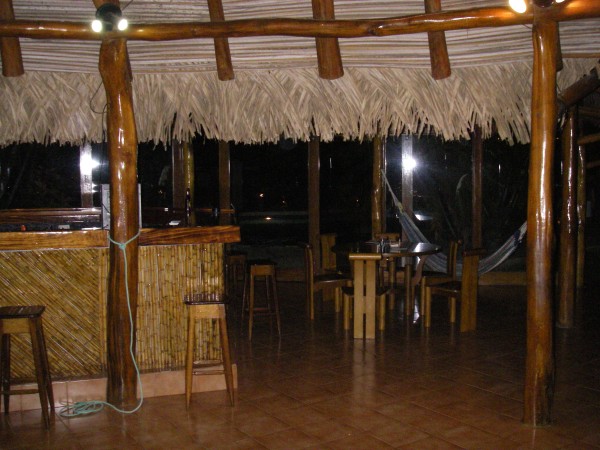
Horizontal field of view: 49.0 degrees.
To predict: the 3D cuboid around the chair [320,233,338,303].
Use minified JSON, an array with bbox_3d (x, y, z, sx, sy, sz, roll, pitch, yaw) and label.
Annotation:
[{"bbox_3d":[0.570,0.579,8.613,0.470,0.880,0.470,-4,5,-44],"label":"chair"}]

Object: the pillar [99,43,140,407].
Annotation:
[{"bbox_3d":[-1.280,-0.009,4.685,0.250,2.560,0.240,0,5,0],"label":"pillar"}]

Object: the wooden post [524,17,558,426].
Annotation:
[{"bbox_3d":[1.545,-0.001,4.216,0.200,2.570,0.180,1,4,20],"label":"wooden post"}]

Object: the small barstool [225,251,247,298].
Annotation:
[{"bbox_3d":[-0.735,0.684,7.480,0.350,0.725,0.350,-1,5,-17],"label":"small barstool"}]

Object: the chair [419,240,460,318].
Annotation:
[{"bbox_3d":[1.655,0.620,7.885,0.470,0.870,0.470,-1,4,-13],"label":"chair"}]

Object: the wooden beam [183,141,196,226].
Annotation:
[{"bbox_3d":[-1.335,-0.149,8.014,0.150,2.300,0.150,0,5,0],"label":"wooden beam"}]

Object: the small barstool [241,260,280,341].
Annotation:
[{"bbox_3d":[-0.370,0.754,6.623,0.350,0.725,0.360,-1,5,-16],"label":"small barstool"}]

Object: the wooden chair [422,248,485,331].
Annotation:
[{"bbox_3d":[1.671,0.673,7.037,0.470,0.870,0.470,-3,4,-33],"label":"wooden chair"}]

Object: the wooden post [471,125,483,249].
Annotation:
[{"bbox_3d":[2.675,-0.359,9.935,0.160,2.450,0.150,0,4,9],"label":"wooden post"}]

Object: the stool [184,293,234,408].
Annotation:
[{"bbox_3d":[-0.635,0.897,4.798,0.360,0.735,0.370,0,5,-6],"label":"stool"}]

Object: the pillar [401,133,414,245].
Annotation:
[{"bbox_3d":[1.656,-0.360,10.102,0.160,2.450,0.150,0,4,9],"label":"pillar"}]

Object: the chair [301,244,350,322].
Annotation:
[{"bbox_3d":[0.335,0.625,7.465,0.490,0.845,0.460,-2,5,-24],"label":"chair"}]

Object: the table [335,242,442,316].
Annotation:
[{"bbox_3d":[1.025,0.646,7.738,1.240,0.760,1.240,0,5,0],"label":"table"}]

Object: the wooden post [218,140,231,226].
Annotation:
[{"bbox_3d":[-1.207,-0.365,10.573,0.160,2.450,0.150,0,4,9],"label":"wooden post"}]

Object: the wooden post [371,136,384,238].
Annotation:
[{"bbox_3d":[1.172,-0.351,10.026,0.180,2.450,0.170,0,4,9],"label":"wooden post"}]

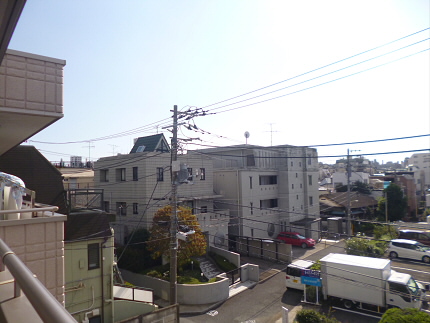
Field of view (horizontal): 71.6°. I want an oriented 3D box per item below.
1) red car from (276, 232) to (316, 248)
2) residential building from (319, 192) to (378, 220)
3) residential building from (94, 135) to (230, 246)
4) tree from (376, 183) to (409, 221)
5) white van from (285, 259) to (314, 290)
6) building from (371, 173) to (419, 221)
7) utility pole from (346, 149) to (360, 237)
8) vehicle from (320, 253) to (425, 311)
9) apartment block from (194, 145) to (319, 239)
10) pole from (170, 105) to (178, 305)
[{"bbox_3d":[10.190,9.426,36.833,4.250,1.480,1.700,-4,-4,40],"label":"red car"},{"bbox_3d":[23.148,8.288,53.951,9.200,5.100,7.200,1,-4,-32],"label":"residential building"},{"bbox_3d":[-5.267,3.308,29.852,9.300,10.800,9.700,-4,-4,40],"label":"residential building"},{"bbox_3d":[30.506,7.006,51.029,4.700,7.000,4.700,-4,-4,40],"label":"tree"},{"bbox_3d":[6.885,8.560,22.679,1.475,1.760,3.395,-4,-4,40],"label":"white van"},{"bbox_3d":[35.646,6.606,59.294,6.000,8.500,6.800,1,-4,-38],"label":"building"},{"bbox_3d":[18.685,4.233,39.964,1.600,11.823,0.400,-3,-4,40],"label":"utility pole"},{"bbox_3d":[9.555,7.632,18.395,5.216,2.796,1.900,-6,-2,41],"label":"vehicle"},{"bbox_3d":[5.164,4.414,38.519,11.547,11.900,12.793,-4,-4,40],"label":"apartment block"},{"bbox_3d":[-2.643,2.848,19.717,0.400,13.260,0.400,-3,-4,40],"label":"pole"}]

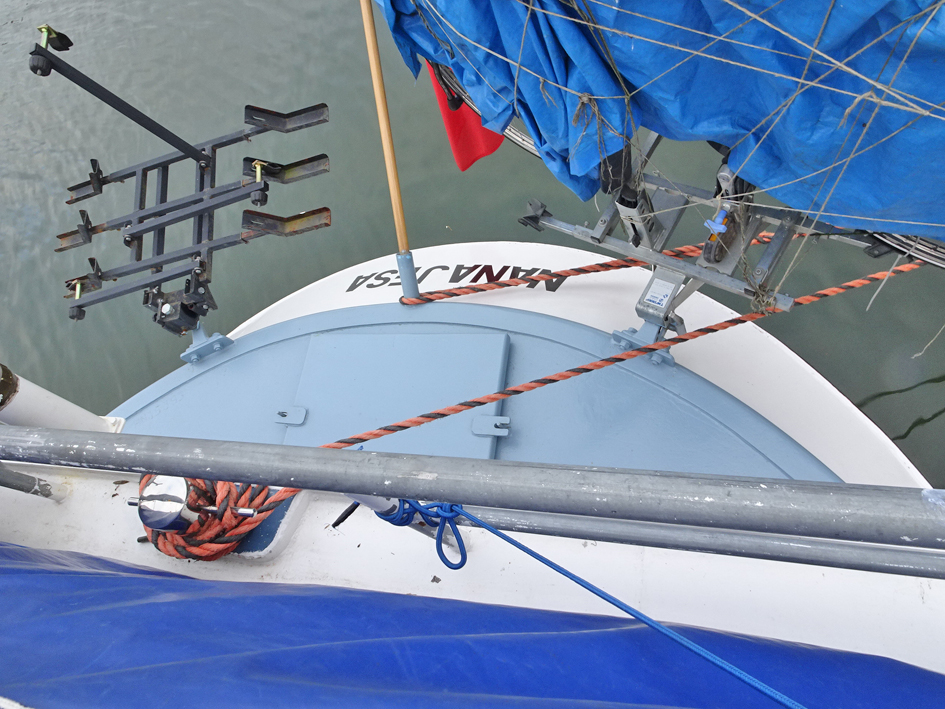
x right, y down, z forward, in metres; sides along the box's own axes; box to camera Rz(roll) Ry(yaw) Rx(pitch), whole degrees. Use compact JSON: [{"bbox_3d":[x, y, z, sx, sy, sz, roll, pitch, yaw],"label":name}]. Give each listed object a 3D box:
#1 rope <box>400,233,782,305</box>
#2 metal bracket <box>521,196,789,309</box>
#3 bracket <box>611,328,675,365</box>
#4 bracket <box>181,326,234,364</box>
[{"bbox_3d":[0.289,-0.231,1.833,1.080,0.070,0.080,-7,64,18],"label":"rope"},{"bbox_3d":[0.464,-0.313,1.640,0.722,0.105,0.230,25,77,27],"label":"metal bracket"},{"bbox_3d":[0.459,-0.029,1.721,0.176,0.080,0.100,28,77,28],"label":"bracket"},{"bbox_3d":[-0.897,-0.035,2.191,0.176,0.085,0.115,-27,60,6],"label":"bracket"}]

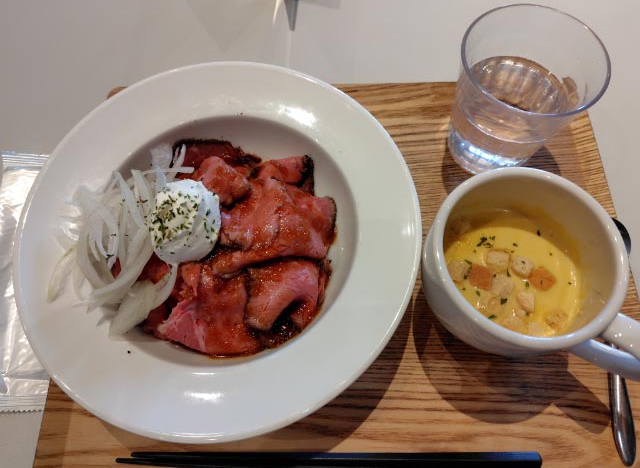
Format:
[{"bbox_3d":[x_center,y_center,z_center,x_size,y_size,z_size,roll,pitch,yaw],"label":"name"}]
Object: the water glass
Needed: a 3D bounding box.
[{"bbox_3d":[0.122,-0.083,0.278,0.081,0.086,0.081,0,68,1],"label":"water glass"}]

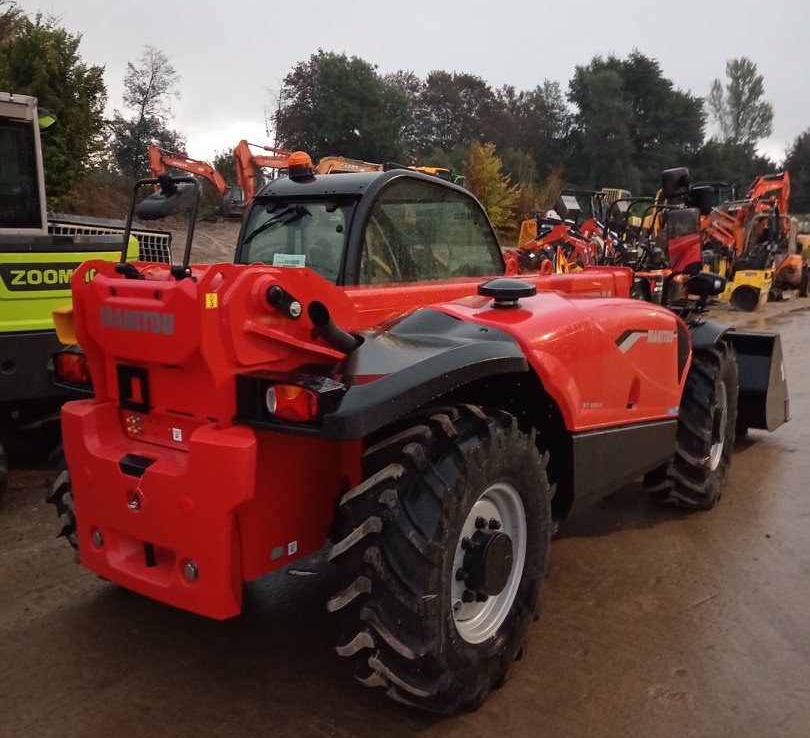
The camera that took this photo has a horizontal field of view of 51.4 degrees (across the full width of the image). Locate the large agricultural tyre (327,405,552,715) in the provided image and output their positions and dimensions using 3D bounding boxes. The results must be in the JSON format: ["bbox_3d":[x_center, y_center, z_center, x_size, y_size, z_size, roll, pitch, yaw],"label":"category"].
[{"bbox_3d":[0.172,0.673,3.110,0.410,1.070,1.070,7,11,33],"label":"large agricultural tyre"}]

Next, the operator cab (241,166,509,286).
[{"bbox_3d":[-0.140,-0.388,4.870,0.820,1.400,1.580,7,11,35],"label":"operator cab"}]

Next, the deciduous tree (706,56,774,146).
[{"bbox_3d":[21.703,-13.581,56.060,4.800,13.682,4.800,4,9,20],"label":"deciduous tree"}]

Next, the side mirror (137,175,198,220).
[{"bbox_3d":[-0.811,-0.578,2.898,0.270,0.150,0.120,6,10,29],"label":"side mirror"}]

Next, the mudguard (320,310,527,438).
[{"bbox_3d":[-0.007,-0.026,2.838,0.480,0.300,1.050,7,11,35],"label":"mudguard"}]

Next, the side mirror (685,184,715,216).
[{"bbox_3d":[1.779,-1.020,5.072,0.170,0.200,0.100,10,12,43],"label":"side mirror"}]

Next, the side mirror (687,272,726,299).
[{"bbox_3d":[1.871,-0.518,5.225,0.230,0.170,0.120,10,12,43],"label":"side mirror"}]

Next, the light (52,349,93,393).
[{"bbox_3d":[-1.286,0.007,3.346,0.250,0.160,0.110,7,11,35],"label":"light"}]

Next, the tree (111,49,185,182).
[{"bbox_3d":[-13.817,-11.600,45.891,4.300,11.503,4.300,-1,9,-16],"label":"tree"}]

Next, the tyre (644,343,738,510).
[{"bbox_3d":[1.847,0.340,5.449,0.410,1.070,1.070,7,10,31],"label":"tyre"}]

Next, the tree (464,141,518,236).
[{"bbox_3d":[3.639,-6.869,36.447,2.600,5.778,2.600,2,9,5],"label":"tree"}]

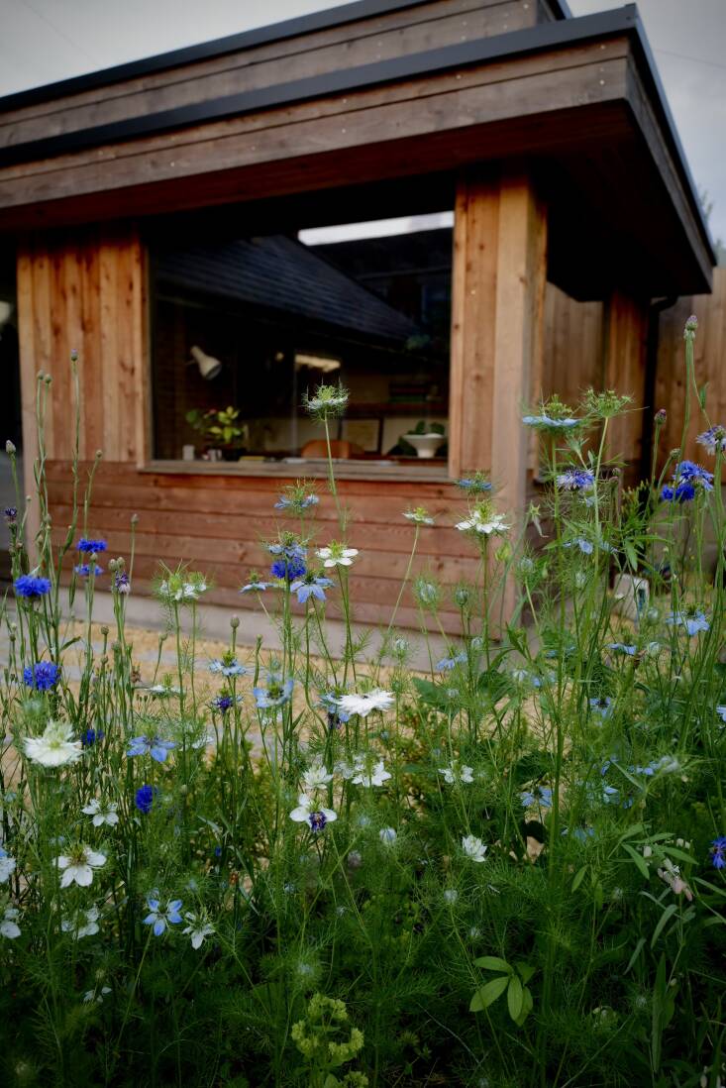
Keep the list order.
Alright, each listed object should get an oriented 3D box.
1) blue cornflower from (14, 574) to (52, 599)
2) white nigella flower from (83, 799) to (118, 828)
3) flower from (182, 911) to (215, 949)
[{"bbox_3d":[-0.351,0.045,0.900,0.039,0.023,0.038,-2,7,-21],"label":"blue cornflower"},{"bbox_3d":[-0.304,0.311,0.980,0.043,0.021,0.043,-1,22,-18],"label":"white nigella flower"},{"bbox_3d":[-0.155,0.365,0.800,0.037,0.024,0.037,-10,34,-10],"label":"flower"}]

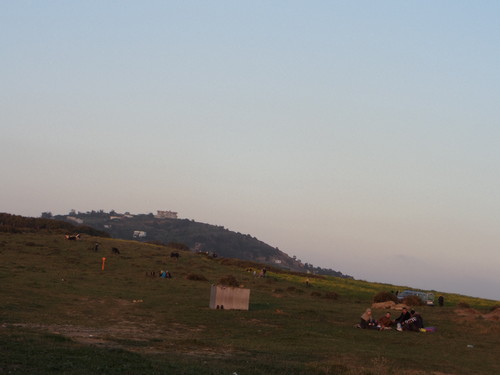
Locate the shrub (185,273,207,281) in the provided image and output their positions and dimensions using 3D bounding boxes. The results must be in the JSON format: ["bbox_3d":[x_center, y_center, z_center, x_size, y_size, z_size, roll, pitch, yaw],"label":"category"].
[{"bbox_3d":[-5.556,9.242,132.000,2.400,0.750,2.000,5,-4,0],"label":"shrub"}]

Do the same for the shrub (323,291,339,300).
[{"bbox_3d":[7.283,9.771,115.000,1.400,0.850,1.350,5,-4,0],"label":"shrub"}]

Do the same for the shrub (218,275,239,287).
[{"bbox_3d":[-1.894,8.239,112.000,1.750,1.100,1.650,5,-4,0],"label":"shrub"}]

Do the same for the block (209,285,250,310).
[{"bbox_3d":[-0.958,5.240,60.000,1.650,1.030,0.900,7,-4,-21],"label":"block"}]

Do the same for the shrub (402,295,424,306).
[{"bbox_3d":[16.079,11.112,125.000,2.100,1.150,2.000,5,-4,0],"label":"shrub"}]

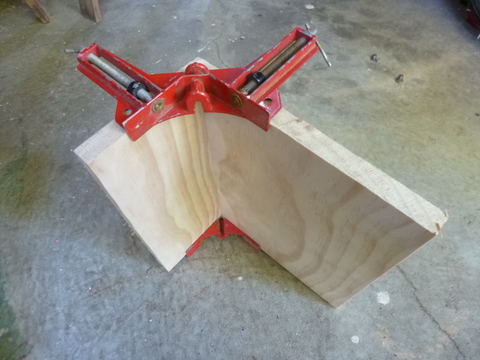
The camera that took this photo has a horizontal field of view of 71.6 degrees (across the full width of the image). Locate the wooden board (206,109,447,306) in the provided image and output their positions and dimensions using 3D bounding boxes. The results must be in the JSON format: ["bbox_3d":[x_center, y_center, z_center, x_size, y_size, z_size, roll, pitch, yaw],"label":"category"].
[{"bbox_3d":[0.049,0.035,0.390,0.238,0.297,0.019,37,68,20],"label":"wooden board"}]

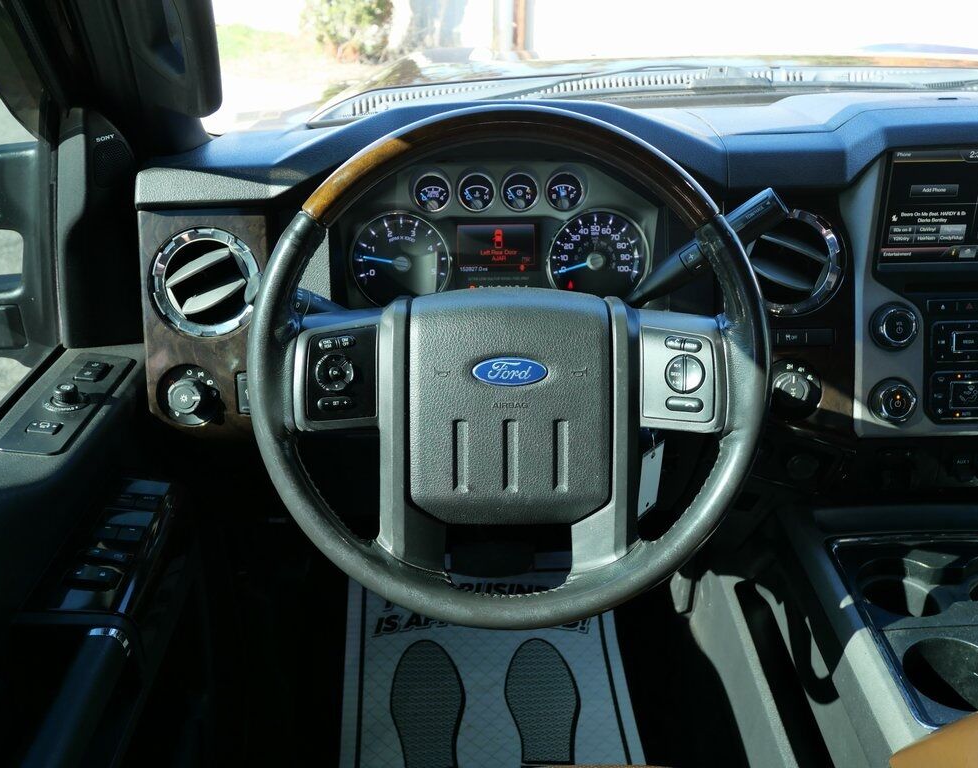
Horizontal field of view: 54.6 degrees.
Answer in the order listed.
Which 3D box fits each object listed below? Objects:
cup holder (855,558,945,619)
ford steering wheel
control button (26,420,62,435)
[{"bbox_3d":[0.393,0.221,0.919,0.085,0.065,0.085,0,27,0],"label":"cup holder"},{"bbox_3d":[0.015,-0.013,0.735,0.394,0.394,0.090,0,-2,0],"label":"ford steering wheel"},{"bbox_3d":[-0.381,0.038,0.810,0.024,0.006,0.016,0,27,0],"label":"control button"}]

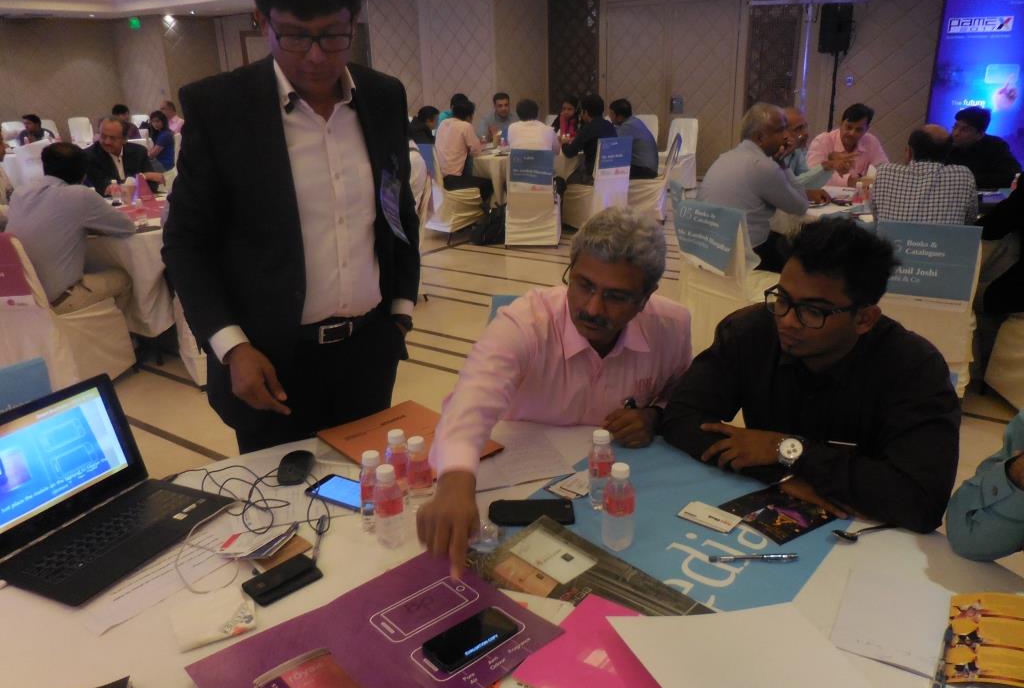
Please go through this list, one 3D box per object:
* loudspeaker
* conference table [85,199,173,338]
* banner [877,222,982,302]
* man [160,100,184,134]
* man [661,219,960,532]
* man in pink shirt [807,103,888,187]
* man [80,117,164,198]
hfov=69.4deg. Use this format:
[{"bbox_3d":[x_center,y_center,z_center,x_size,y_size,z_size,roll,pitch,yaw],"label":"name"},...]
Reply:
[{"bbox_3d":[3.549,-3.461,8.100,0.300,0.500,0.280,17,28,42],"label":"loudspeaker"},{"bbox_3d":[-2.217,-0.523,4.842,1.800,0.760,1.800,-2,21,1],"label":"conference table"},{"bbox_3d":[1.650,-0.325,2.930,0.355,0.290,0.040,7,26,22],"label":"banner"},{"bbox_3d":[-4.579,-2.521,9.683,0.750,1.230,0.500,-8,21,-16],"label":"man"},{"bbox_3d":[0.642,0.330,1.593,0.560,1.220,0.740,13,25,34],"label":"man"},{"bbox_3d":[2.042,-0.827,4.542,0.520,1.240,0.780,0,21,6],"label":"man in pink shirt"},{"bbox_3d":[-2.693,-0.897,5.179,0.560,1.250,0.800,-12,23,-25],"label":"man"}]

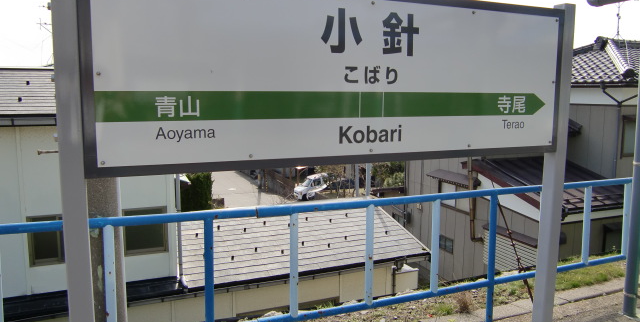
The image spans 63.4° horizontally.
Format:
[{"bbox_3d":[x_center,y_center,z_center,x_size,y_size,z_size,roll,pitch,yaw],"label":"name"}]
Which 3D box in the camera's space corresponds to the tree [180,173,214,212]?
[{"bbox_3d":[-6.560,1.673,27.500,1.800,2.800,1.800,1,8,0],"label":"tree"}]

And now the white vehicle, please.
[{"bbox_3d":[-0.398,1.920,37.500,1.500,1.600,3.500,8,11,41],"label":"white vehicle"}]

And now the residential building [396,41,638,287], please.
[{"bbox_3d":[8.610,-0.161,18.125,9.700,8.700,8.200,-3,9,-23],"label":"residential building"}]

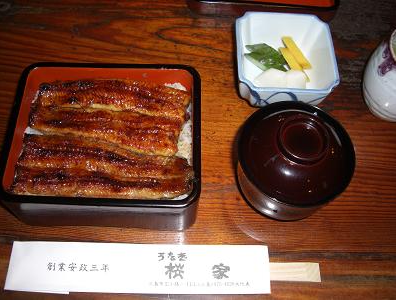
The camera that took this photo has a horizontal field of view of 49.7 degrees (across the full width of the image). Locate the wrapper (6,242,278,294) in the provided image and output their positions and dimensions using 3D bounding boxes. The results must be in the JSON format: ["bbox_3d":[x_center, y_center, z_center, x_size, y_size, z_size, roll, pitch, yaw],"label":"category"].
[{"bbox_3d":[-0.048,0.096,0.351,0.215,0.006,0.039,1,63,-1],"label":"wrapper"}]

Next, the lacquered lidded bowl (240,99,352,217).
[{"bbox_3d":[0.079,0.009,0.358,0.097,0.080,0.097,1,63,-1],"label":"lacquered lidded bowl"}]

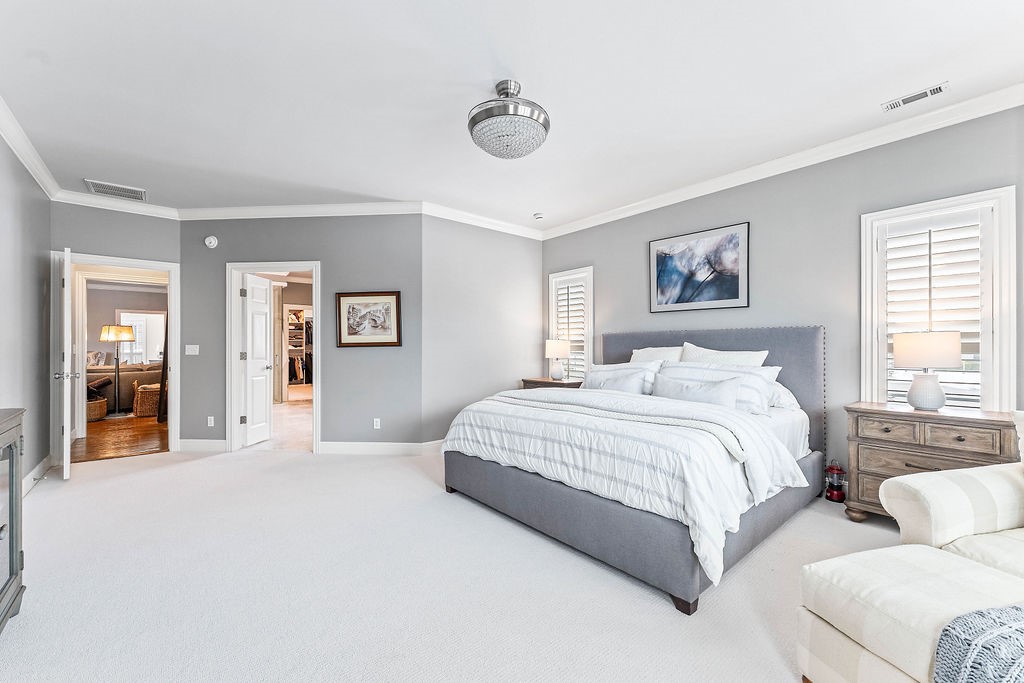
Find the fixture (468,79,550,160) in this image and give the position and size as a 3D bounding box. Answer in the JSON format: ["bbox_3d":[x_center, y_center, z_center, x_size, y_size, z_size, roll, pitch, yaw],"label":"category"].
[{"bbox_3d":[-0.016,-1.309,2.347,0.490,0.390,0.490,0,0,0],"label":"fixture"}]

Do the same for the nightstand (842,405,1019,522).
[{"bbox_3d":[2.663,0.836,2.571,0.400,0.770,0.770,0,-1,-41],"label":"nightstand"}]

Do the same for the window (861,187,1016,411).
[{"bbox_3d":[2.876,-0.178,2.728,0.090,1.530,0.735,0,-1,-41],"label":"window"}]

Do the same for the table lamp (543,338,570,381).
[{"bbox_3d":[0.573,0.229,5.014,0.305,0.520,0.305,0,0,0],"label":"table lamp"}]

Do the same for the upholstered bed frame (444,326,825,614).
[{"bbox_3d":[0.975,0.565,3.214,2.160,1.330,2.070,0,-1,-41],"label":"upholstered bed frame"}]

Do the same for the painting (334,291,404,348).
[{"bbox_3d":[-1.568,-0.240,4.377,0.735,0.600,0.035,0,0,4],"label":"painting"}]

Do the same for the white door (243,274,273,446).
[{"bbox_3d":[-3.108,0.222,4.883,0.036,2.030,0.420,0,0,3],"label":"white door"}]

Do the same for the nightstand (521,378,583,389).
[{"bbox_3d":[0.584,0.868,4.938,0.420,0.750,0.950,0,-1,-41],"label":"nightstand"}]

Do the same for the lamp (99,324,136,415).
[{"bbox_3d":[-6.932,0.492,7.002,0.440,1.570,0.440,0,0,0],"label":"lamp"}]

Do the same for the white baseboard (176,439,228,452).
[{"bbox_3d":[-3.490,1.186,4.512,0.550,0.130,0.020,0,0,4],"label":"white baseboard"}]

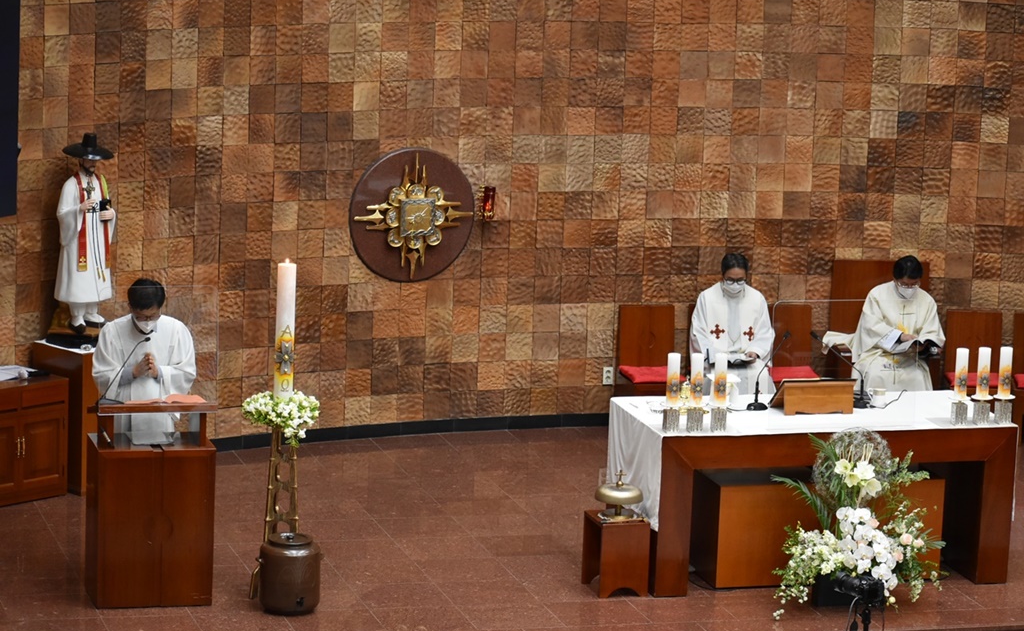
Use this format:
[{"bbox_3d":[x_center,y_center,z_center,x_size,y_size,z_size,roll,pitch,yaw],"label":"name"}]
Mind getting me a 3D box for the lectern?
[{"bbox_3d":[-2.009,1.018,19.017,0.660,1.145,0.420,-1,11,-16],"label":"lectern"}]

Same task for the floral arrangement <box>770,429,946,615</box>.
[{"bbox_3d":[2.017,1.173,19.866,0.970,1.041,0.566,-1,12,-16],"label":"floral arrangement"}]

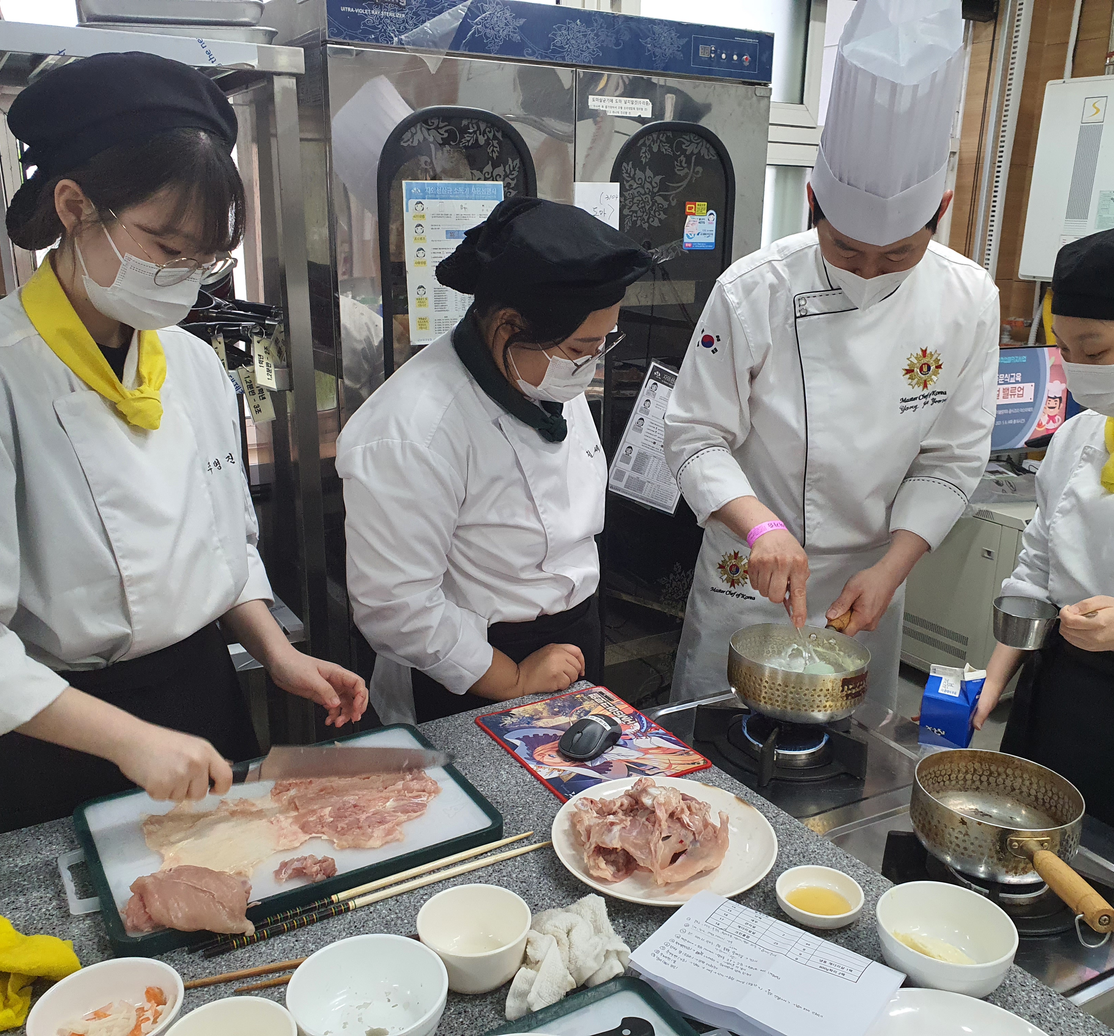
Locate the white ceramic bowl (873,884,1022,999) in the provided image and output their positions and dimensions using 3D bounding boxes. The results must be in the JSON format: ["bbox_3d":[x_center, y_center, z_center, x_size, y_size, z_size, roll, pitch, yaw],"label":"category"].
[{"bbox_3d":[0.363,0.403,0.974,0.123,0.060,0.123,1,17,0],"label":"white ceramic bowl"}]

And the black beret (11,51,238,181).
[{"bbox_3d":[-0.441,-0.405,1.055,0.240,0.130,0.230,10,19,12],"label":"black beret"}]

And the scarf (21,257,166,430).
[{"bbox_3d":[-0.504,-0.192,1.130,0.160,0.165,0.148,11,20,30],"label":"scarf"}]

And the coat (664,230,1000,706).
[{"bbox_3d":[0.409,-0.076,1.617,0.490,0.670,0.400,4,25,11],"label":"coat"}]

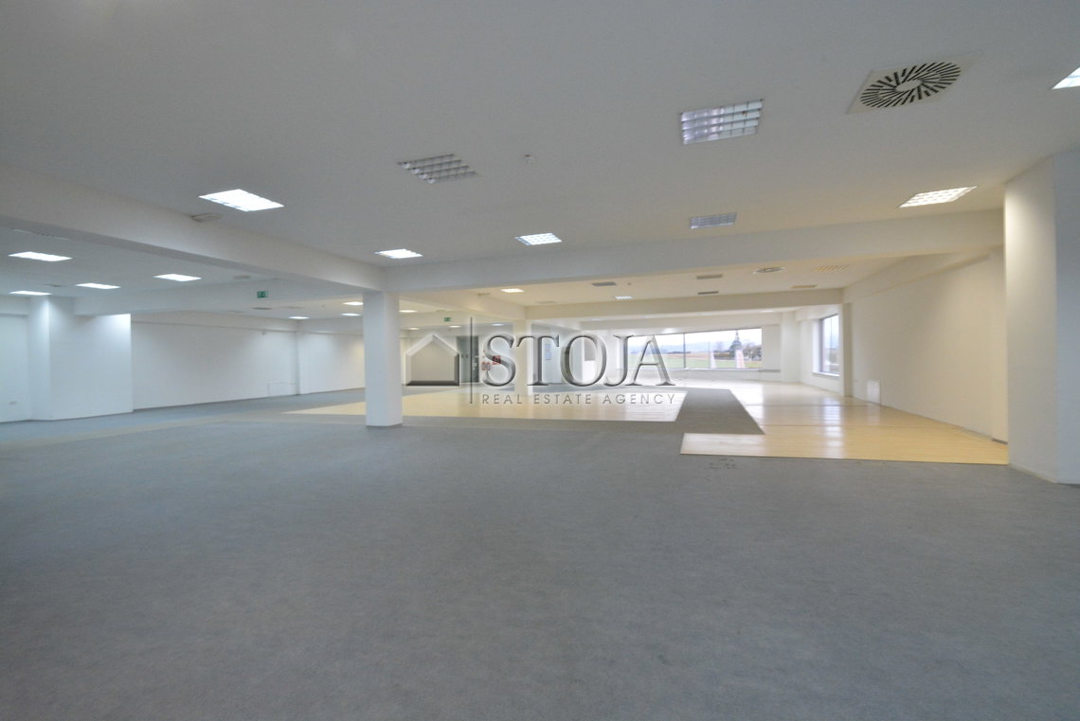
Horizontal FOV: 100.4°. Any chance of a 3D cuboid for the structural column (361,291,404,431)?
[{"bbox_3d":[-3.468,-0.020,9.975,0.550,2.880,0.530,-1,1,19],"label":"structural column"}]

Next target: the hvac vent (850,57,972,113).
[{"bbox_3d":[2.700,-2.030,3.317,0.600,0.050,0.600,-1,1,19],"label":"hvac vent"}]

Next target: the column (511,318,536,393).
[{"bbox_3d":[-0.661,-0.154,17.287,0.528,2.818,0.547,-1,1,19],"label":"column"}]

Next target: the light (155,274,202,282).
[{"bbox_3d":[-8.110,-1.860,10.095,0.600,0.060,0.600,-1,1,19],"label":"light"}]

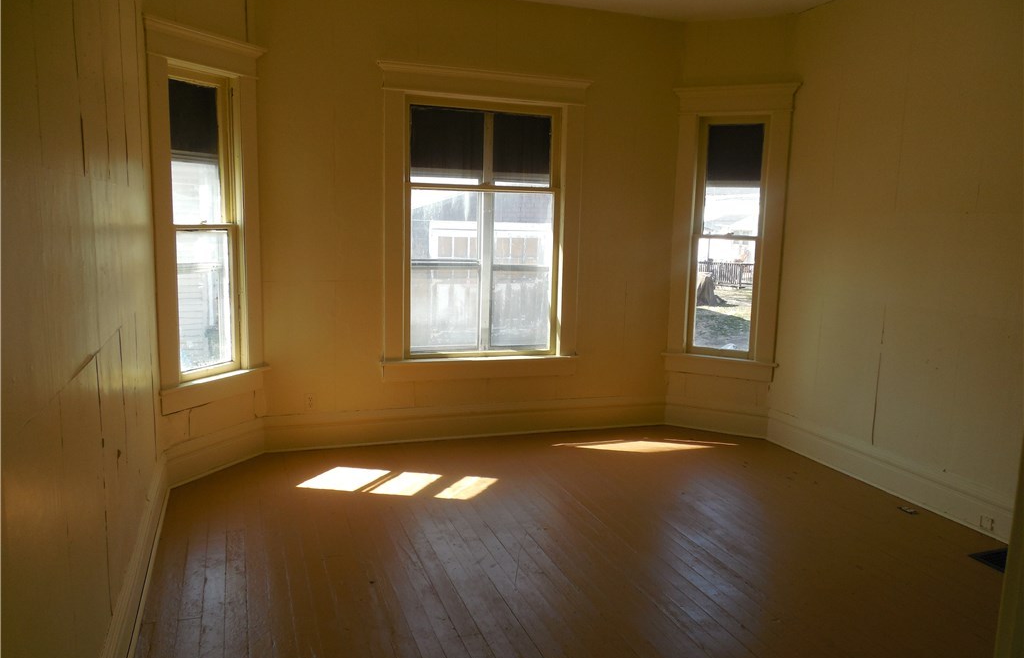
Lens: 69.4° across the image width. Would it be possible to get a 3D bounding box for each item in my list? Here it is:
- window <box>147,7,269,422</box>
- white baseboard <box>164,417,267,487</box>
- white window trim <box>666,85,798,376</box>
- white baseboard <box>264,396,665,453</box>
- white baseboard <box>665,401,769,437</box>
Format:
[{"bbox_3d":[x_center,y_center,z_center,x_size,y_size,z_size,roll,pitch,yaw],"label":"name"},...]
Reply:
[{"bbox_3d":[-1.651,-0.582,4.094,0.120,1.988,0.750,6,10,25],"label":"window"},{"bbox_3d":[-1.693,0.703,4.269,0.030,0.217,0.702,6,10,25],"label":"white baseboard"},{"bbox_3d":[1.481,-0.650,5.102,0.788,1.976,0.120,5,10,22],"label":"white window trim"},{"bbox_3d":[-0.207,0.626,5.004,2.778,0.222,0.030,-1,9,-18],"label":"white baseboard"},{"bbox_3d":[1.460,0.637,5.293,0.717,0.198,0.030,5,10,22],"label":"white baseboard"}]

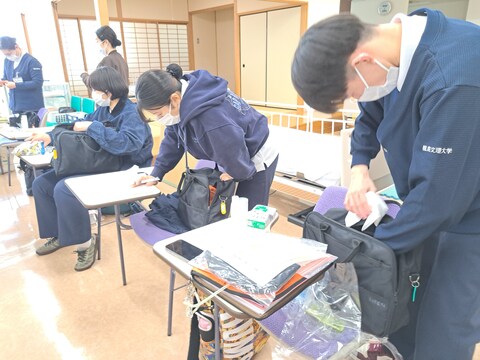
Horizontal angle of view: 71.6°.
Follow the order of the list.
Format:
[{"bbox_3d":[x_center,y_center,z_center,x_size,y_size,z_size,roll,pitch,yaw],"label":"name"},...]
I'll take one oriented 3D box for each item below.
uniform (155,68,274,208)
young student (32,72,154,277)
[{"bbox_3d":[-0.130,0.011,1.825,0.640,1.140,0.500,-5,20,-11],"label":"uniform"},{"bbox_3d":[-0.951,-0.070,2.216,0.800,1.240,0.540,-9,21,-23],"label":"young student"}]

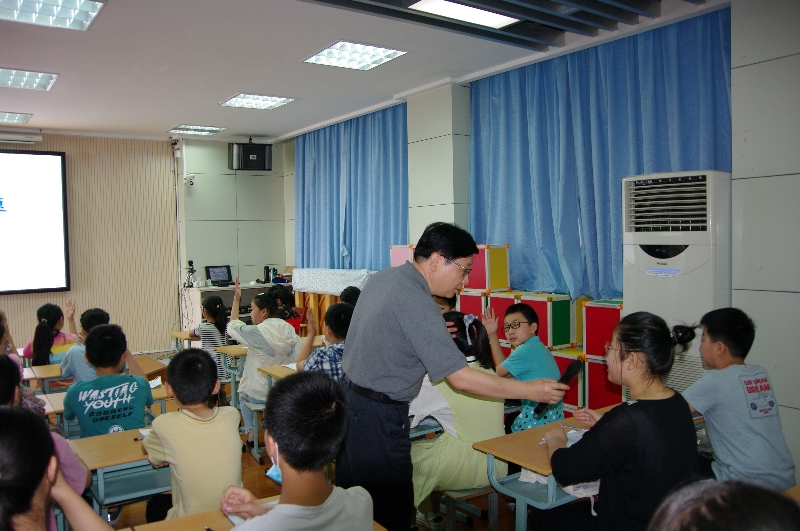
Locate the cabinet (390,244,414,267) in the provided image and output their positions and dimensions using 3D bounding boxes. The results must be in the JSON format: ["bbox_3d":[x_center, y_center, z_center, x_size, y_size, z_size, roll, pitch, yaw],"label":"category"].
[{"bbox_3d":[0.118,-0.016,5.793,0.275,0.370,0.325,-3,4,-35],"label":"cabinet"}]

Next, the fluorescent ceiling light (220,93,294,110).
[{"bbox_3d":[-1.458,-1.687,6.091,0.590,0.080,0.590,-4,4,-35],"label":"fluorescent ceiling light"}]

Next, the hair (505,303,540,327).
[{"bbox_3d":[0.635,0.276,3.120,0.190,0.170,0.168,-4,4,-38],"label":"hair"}]

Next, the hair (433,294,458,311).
[{"bbox_3d":[0.281,0.233,3.870,0.180,0.160,0.200,1,4,41],"label":"hair"}]

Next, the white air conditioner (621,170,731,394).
[{"bbox_3d":[1.717,0.372,3.642,0.380,1.820,0.560,-4,4,-36],"label":"white air conditioner"}]

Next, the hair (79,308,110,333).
[{"bbox_3d":[-1.893,0.336,3.707,0.165,0.155,0.185,-4,5,-40],"label":"hair"}]

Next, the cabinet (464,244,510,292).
[{"bbox_3d":[0.684,0.010,4.693,0.260,0.355,0.290,-4,4,-36],"label":"cabinet"}]

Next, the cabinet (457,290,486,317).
[{"bbox_3d":[0.690,0.382,5.014,0.275,0.370,0.325,-3,4,-35],"label":"cabinet"}]

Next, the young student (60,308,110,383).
[{"bbox_3d":[-1.889,0.827,3.743,0.420,1.181,0.600,-4,4,-35],"label":"young student"}]

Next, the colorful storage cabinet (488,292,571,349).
[{"bbox_3d":[0.990,0.400,4.590,0.275,0.370,0.660,-3,4,-35],"label":"colorful storage cabinet"}]

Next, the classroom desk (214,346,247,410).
[{"bbox_3d":[-1.048,0.993,4.595,0.600,0.725,0.400,-3,4,-35],"label":"classroom desk"}]

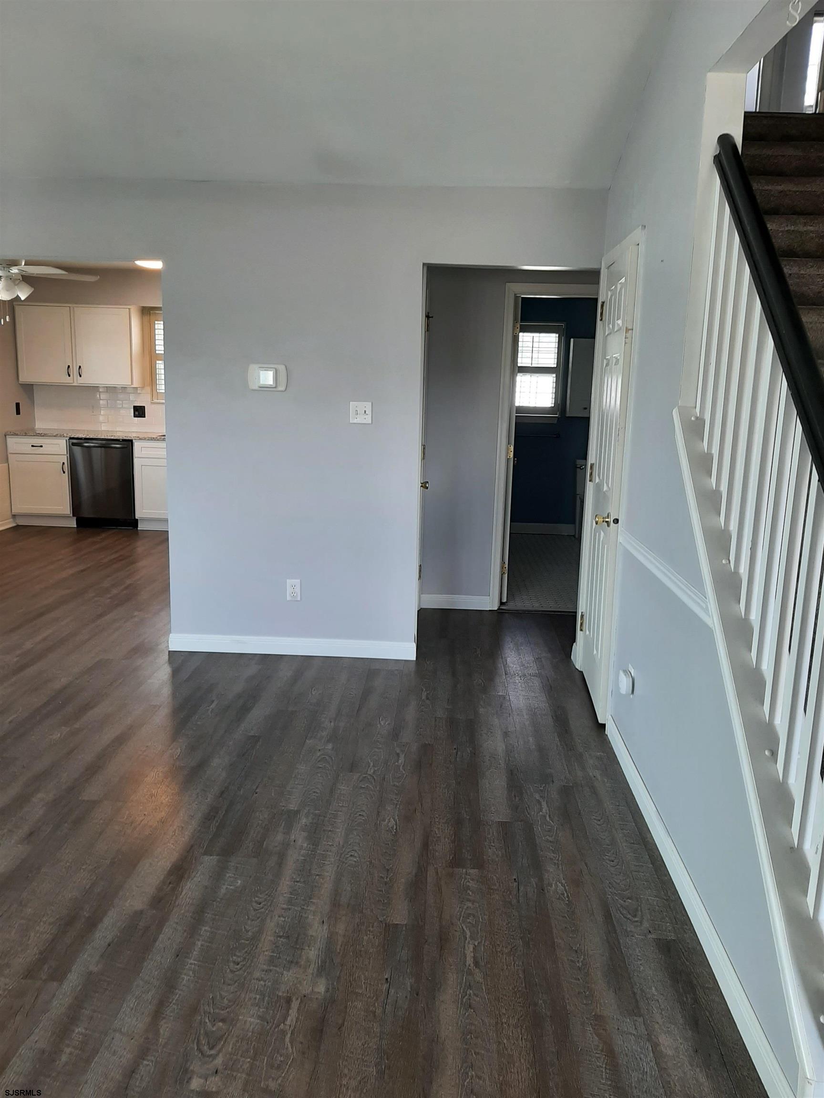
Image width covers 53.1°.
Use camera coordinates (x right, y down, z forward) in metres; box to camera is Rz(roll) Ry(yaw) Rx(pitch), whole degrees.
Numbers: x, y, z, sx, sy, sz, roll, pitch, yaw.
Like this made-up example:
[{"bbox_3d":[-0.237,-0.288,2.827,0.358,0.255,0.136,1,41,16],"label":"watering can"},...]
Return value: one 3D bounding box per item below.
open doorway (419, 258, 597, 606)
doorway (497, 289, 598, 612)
[{"bbox_3d":[0.484,-0.401,4.374,0.880,2.063,0.120,2,11,2],"label":"open doorway"},{"bbox_3d":[0.971,-0.595,5.450,0.710,2.063,0.120,2,11,2],"label":"doorway"}]

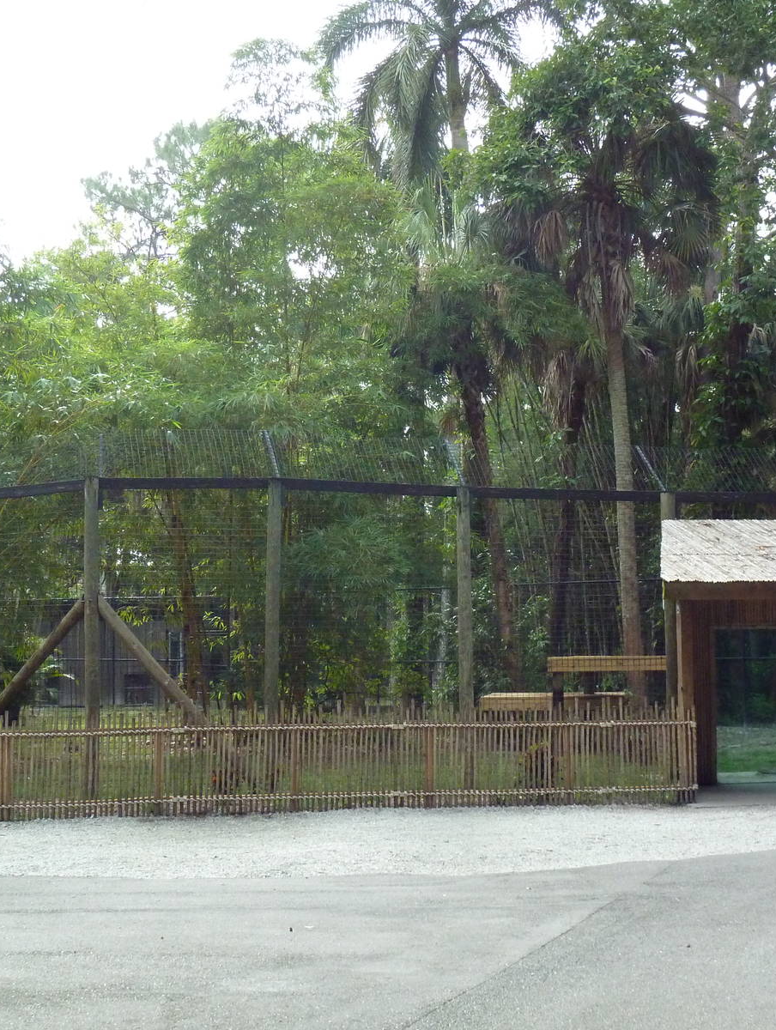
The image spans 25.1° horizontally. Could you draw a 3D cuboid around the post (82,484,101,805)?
[{"bbox_3d":[-3.166,1.323,18.730,0.150,3.457,0.150,-1,-4,0],"label":"post"}]

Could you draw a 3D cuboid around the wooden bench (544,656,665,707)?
[{"bbox_3d":[2.972,2.644,23.243,1.800,1.477,1.200,0,-4,0],"label":"wooden bench"}]

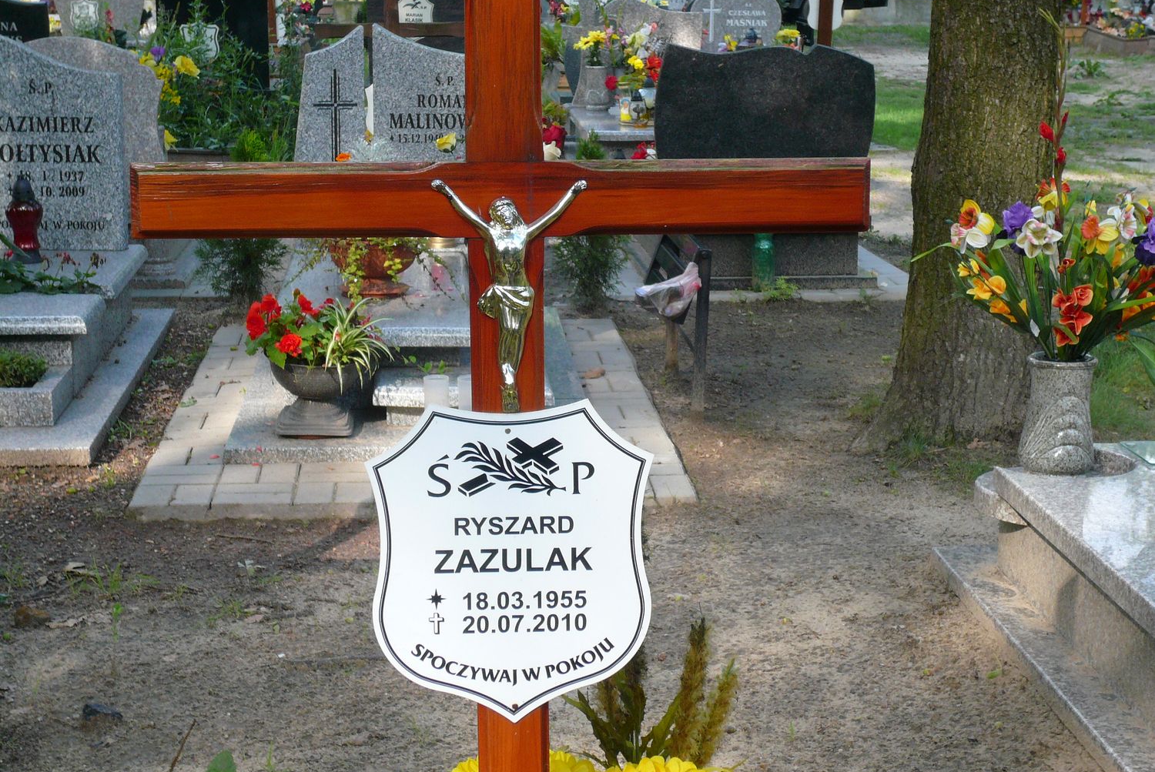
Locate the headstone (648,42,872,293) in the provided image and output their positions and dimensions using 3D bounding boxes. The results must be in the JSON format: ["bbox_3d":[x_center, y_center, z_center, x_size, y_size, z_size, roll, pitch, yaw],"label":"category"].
[{"bbox_3d":[0.735,-0.858,8.208,0.840,0.920,0.220,-1,12,-5],"label":"headstone"}]

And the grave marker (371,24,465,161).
[{"bbox_3d":[-0.436,-0.880,7.179,0.550,0.720,0.100,-1,12,-4],"label":"grave marker"}]

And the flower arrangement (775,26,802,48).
[{"bbox_3d":[1.664,-2.747,16.598,0.220,0.190,0.190,-1,12,-4],"label":"flower arrangement"}]

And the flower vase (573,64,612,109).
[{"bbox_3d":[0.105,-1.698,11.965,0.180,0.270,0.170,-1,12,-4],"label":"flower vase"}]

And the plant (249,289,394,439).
[{"bbox_3d":[-0.707,-0.062,5.752,0.390,0.380,0.360,-1,12,-4],"label":"plant"}]

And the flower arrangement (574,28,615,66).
[{"bbox_3d":[0.095,-1.931,11.965,0.230,0.220,0.200,-1,12,-4],"label":"flower arrangement"}]

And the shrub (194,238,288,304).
[{"bbox_3d":[-1.263,-0.636,7.899,0.350,0.640,0.340,-1,12,-4],"label":"shrub"}]

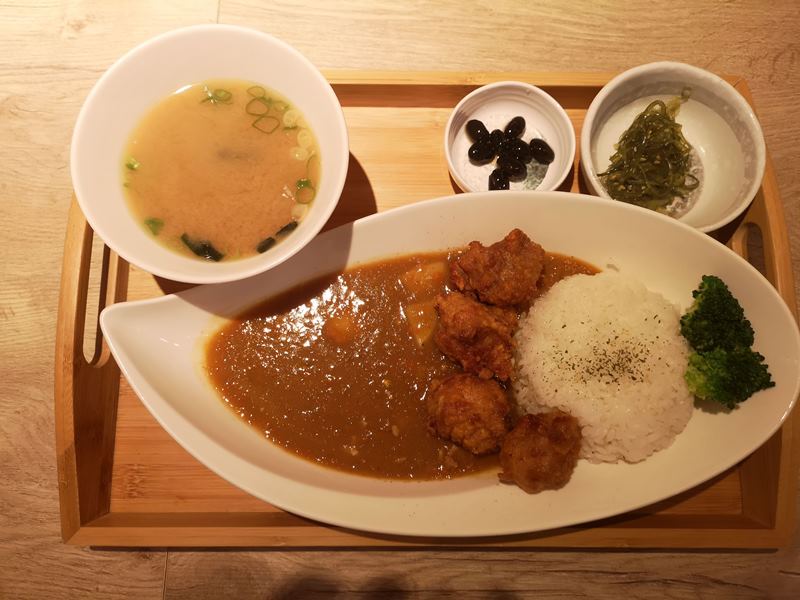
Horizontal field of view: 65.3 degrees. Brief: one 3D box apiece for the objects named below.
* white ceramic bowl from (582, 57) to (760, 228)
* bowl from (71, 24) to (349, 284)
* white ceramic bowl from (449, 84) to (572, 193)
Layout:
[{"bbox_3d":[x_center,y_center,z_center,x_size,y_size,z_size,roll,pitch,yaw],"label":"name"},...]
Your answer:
[{"bbox_3d":[0.156,-0.084,0.375,0.106,0.038,0.106,0,80,-1],"label":"white ceramic bowl"},{"bbox_3d":[-0.096,-0.070,0.350,0.138,0.072,0.138,0,80,-1],"label":"bowl"},{"bbox_3d":[0.064,-0.090,0.380,0.077,0.028,0.077,0,80,-1],"label":"white ceramic bowl"}]

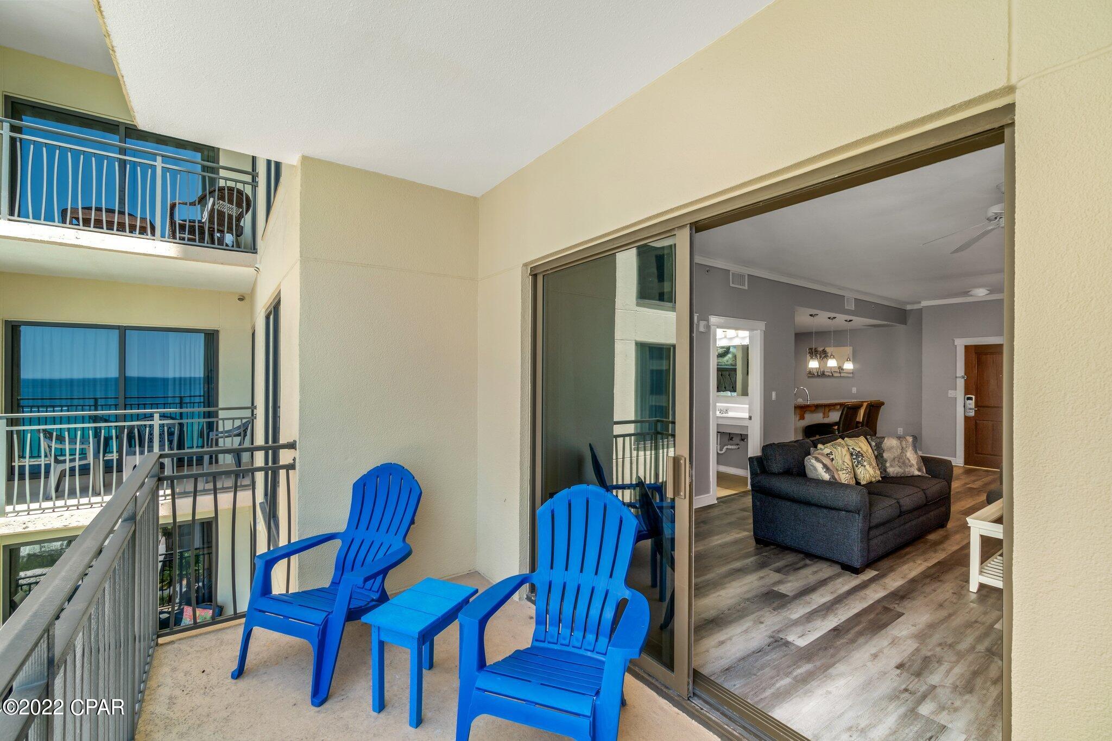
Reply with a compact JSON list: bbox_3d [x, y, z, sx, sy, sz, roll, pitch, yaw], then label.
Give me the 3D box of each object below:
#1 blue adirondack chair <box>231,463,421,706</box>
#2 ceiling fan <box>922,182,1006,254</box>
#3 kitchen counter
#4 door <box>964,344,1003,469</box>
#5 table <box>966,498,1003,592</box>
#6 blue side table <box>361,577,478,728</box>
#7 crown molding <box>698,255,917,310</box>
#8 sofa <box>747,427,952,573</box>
[{"bbox_3d":[-1.214,1.075,2.623,0.755,0.950,0.890,0,0,19],"label":"blue adirondack chair"},{"bbox_3d":[3.176,-1.093,3.238,1.100,0.380,1.100,0,0,-36],"label":"ceiling fan"},{"bbox_3d":[4.379,0.644,7.542,2.850,0.280,0.430,0,0,-36],"label":"kitchen counter"},{"bbox_3d":[7.073,0.571,7.366,0.050,2.030,0.910,0,0,-36],"label":"door"},{"bbox_3d":[3.550,1.307,3.372,1.200,0.495,0.600,0,0,-36],"label":"table"},{"bbox_3d":[-0.639,1.334,2.229,0.317,0.434,0.452,0,0,24],"label":"blue side table"},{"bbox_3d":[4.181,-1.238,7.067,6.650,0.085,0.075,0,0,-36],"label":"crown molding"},{"bbox_3d":[2.893,1.106,4.446,2.140,0.900,0.950,0,0,-36],"label":"sofa"}]

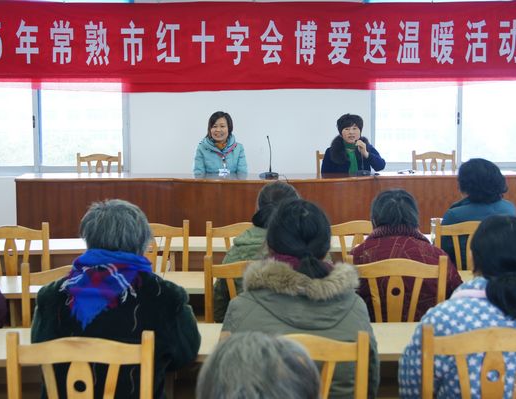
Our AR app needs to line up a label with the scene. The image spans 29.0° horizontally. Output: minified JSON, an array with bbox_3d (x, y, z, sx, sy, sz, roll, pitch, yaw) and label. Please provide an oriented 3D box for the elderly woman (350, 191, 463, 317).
[{"bbox_3d":[0.637,0.535,4.344,0.500,1.192,0.680,0,5,-1],"label":"elderly woman"}]

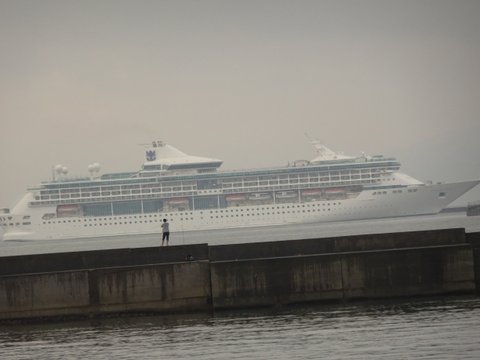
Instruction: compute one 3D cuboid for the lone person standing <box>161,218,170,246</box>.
[{"bbox_3d":[-4.487,3.171,314.000,0.500,1.680,0.380,-4,0,10],"label":"lone person standing"}]

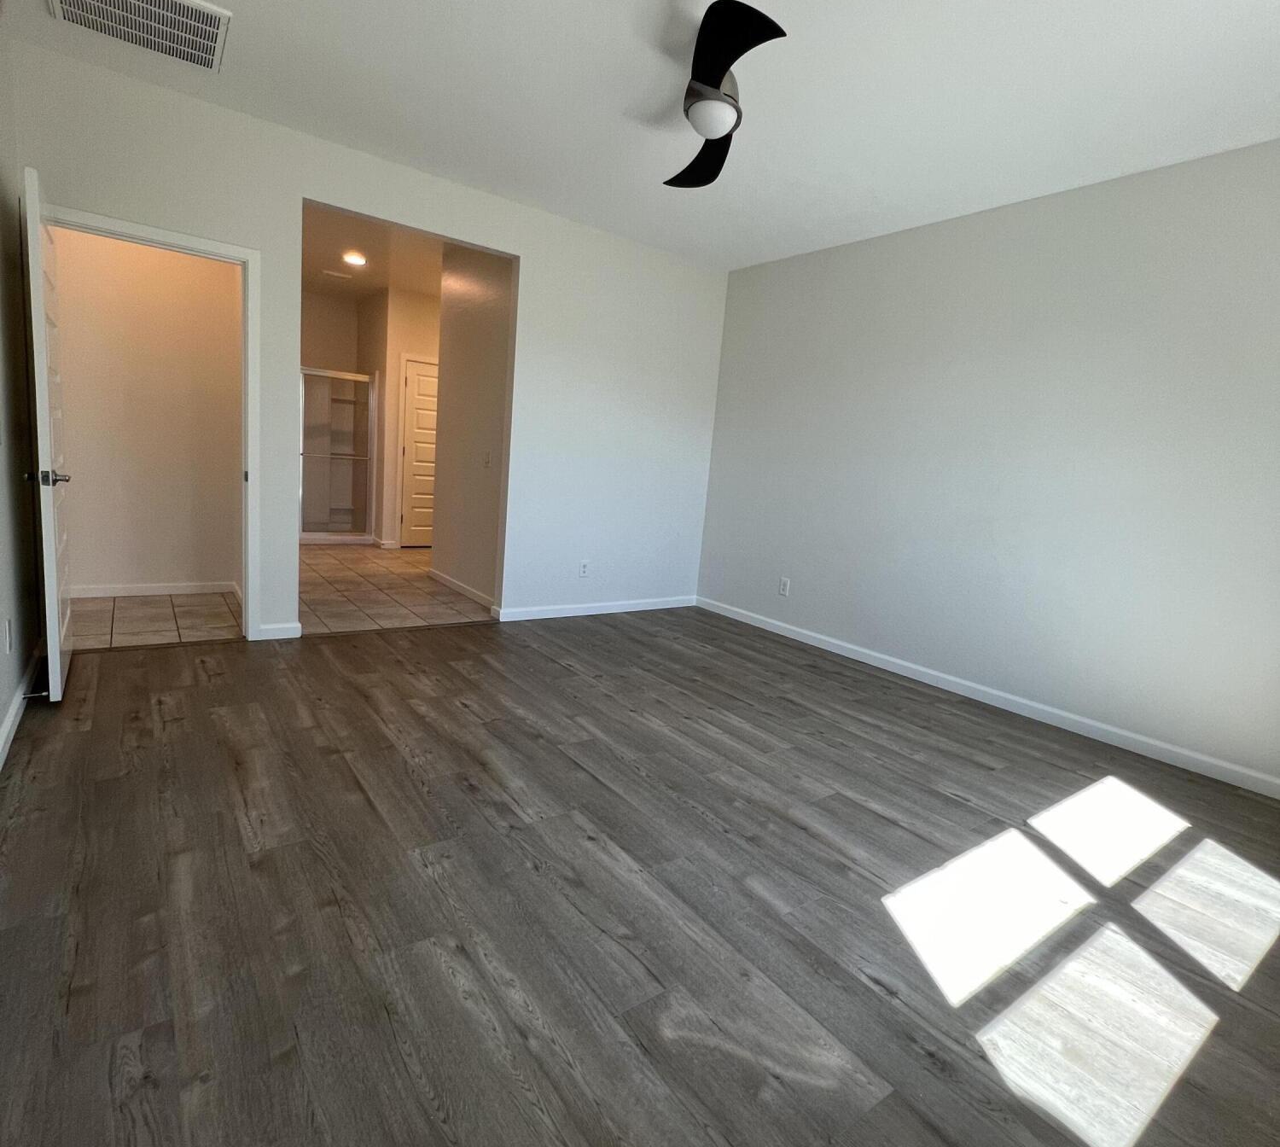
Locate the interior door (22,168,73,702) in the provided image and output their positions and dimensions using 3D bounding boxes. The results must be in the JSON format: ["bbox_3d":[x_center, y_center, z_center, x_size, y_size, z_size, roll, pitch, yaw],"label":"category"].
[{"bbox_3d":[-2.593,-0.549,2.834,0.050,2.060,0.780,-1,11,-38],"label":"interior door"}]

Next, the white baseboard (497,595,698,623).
[{"bbox_3d":[-0.246,0.276,5.216,1.880,0.088,0.018,-3,12,-37],"label":"white baseboard"}]

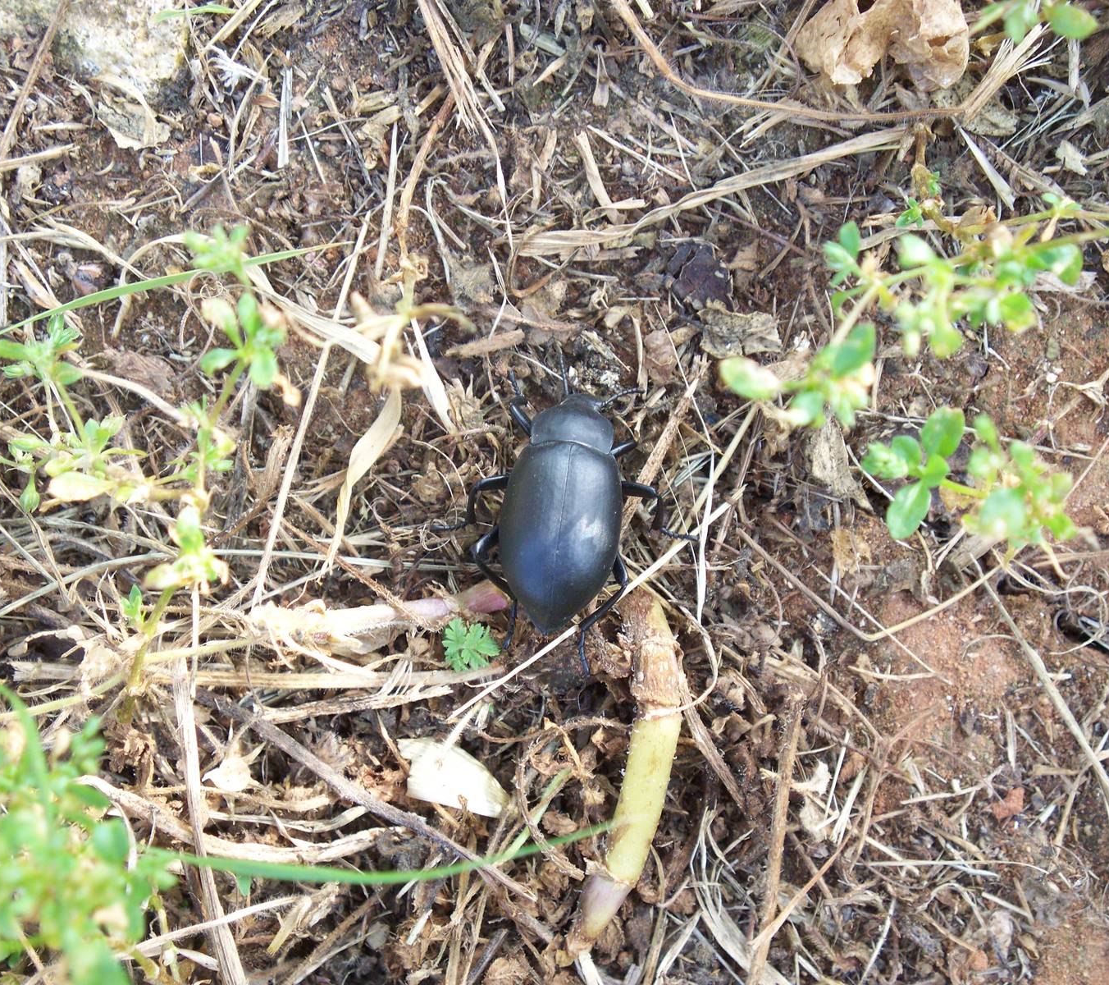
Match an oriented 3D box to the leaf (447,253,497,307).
[{"bbox_3d":[-0.009,-0.023,0.329,0.005,0.003,0.006,-1,70,0],"label":"leaf"}]

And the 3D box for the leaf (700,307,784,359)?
[{"bbox_3d":[0.020,-0.017,0.326,0.009,0.003,0.005,1,70,0],"label":"leaf"}]

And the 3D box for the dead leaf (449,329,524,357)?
[{"bbox_3d":[-0.007,-0.016,0.326,0.008,0.003,0.002,-17,71,-6],"label":"dead leaf"}]

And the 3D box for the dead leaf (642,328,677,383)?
[{"bbox_3d":[0.011,-0.015,0.325,0.003,0.003,0.006,-5,70,-2],"label":"dead leaf"}]

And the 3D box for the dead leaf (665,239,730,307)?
[{"bbox_3d":[0.015,-0.024,0.328,0.007,0.003,0.008,1,70,0],"label":"dead leaf"}]

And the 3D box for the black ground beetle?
[{"bbox_3d":[0.001,0.003,0.315,0.026,0.011,0.032,4,70,1],"label":"black ground beetle"}]

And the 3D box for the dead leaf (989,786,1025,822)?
[{"bbox_3d":[0.046,0.032,0.309,0.004,0.002,0.003,-28,72,-10],"label":"dead leaf"}]

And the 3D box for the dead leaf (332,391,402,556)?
[{"bbox_3d":[-0.019,-0.002,0.316,0.004,0.008,0.018,20,71,7],"label":"dead leaf"}]

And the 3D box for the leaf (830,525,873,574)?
[{"bbox_3d":[0.031,0.006,0.318,0.004,0.002,0.005,2,70,1],"label":"leaf"}]

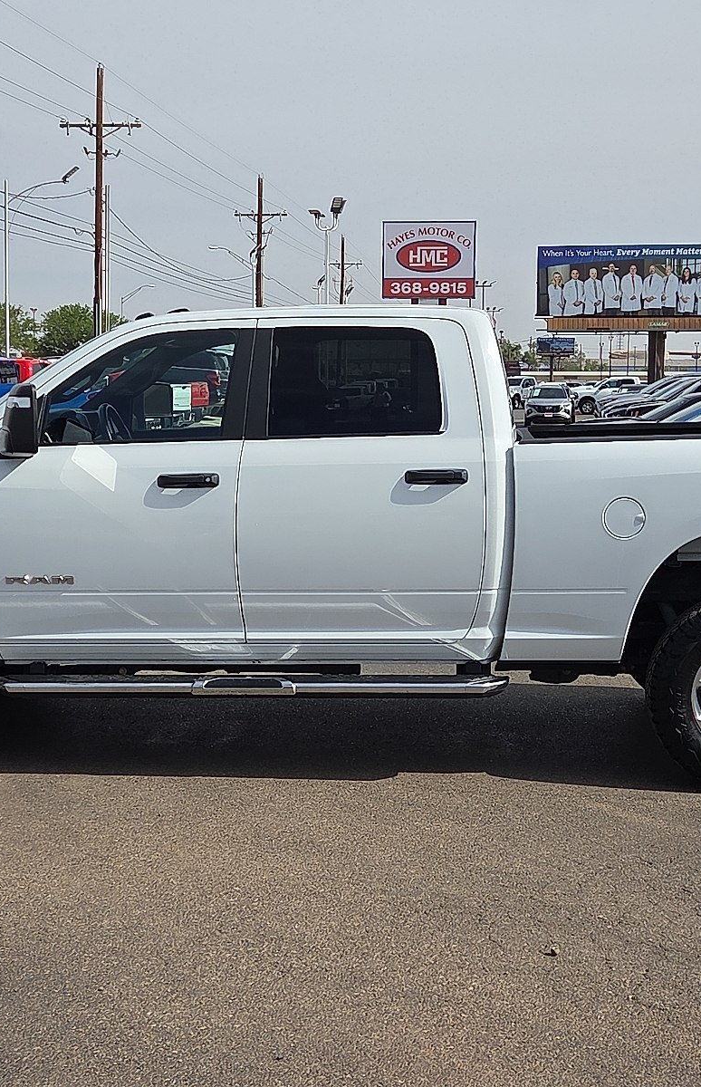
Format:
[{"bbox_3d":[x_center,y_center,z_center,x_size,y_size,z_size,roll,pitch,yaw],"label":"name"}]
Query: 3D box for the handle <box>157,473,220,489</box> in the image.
[{"bbox_3d":[-0.669,-0.258,6.744,0.255,0.060,0.060,1,7,6],"label":"handle"}]

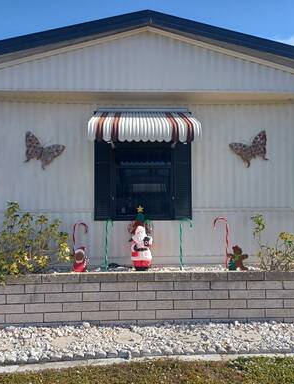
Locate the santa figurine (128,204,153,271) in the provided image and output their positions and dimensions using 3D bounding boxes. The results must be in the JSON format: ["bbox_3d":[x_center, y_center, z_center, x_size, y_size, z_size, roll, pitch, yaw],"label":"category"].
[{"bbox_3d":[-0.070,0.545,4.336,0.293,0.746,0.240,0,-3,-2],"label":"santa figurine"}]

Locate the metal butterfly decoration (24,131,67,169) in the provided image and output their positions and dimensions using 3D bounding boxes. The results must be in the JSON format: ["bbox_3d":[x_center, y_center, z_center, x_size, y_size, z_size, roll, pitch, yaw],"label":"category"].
[{"bbox_3d":[-1.330,-0.504,4.649,0.510,0.390,0.050,21,-4,-1],"label":"metal butterfly decoration"}]

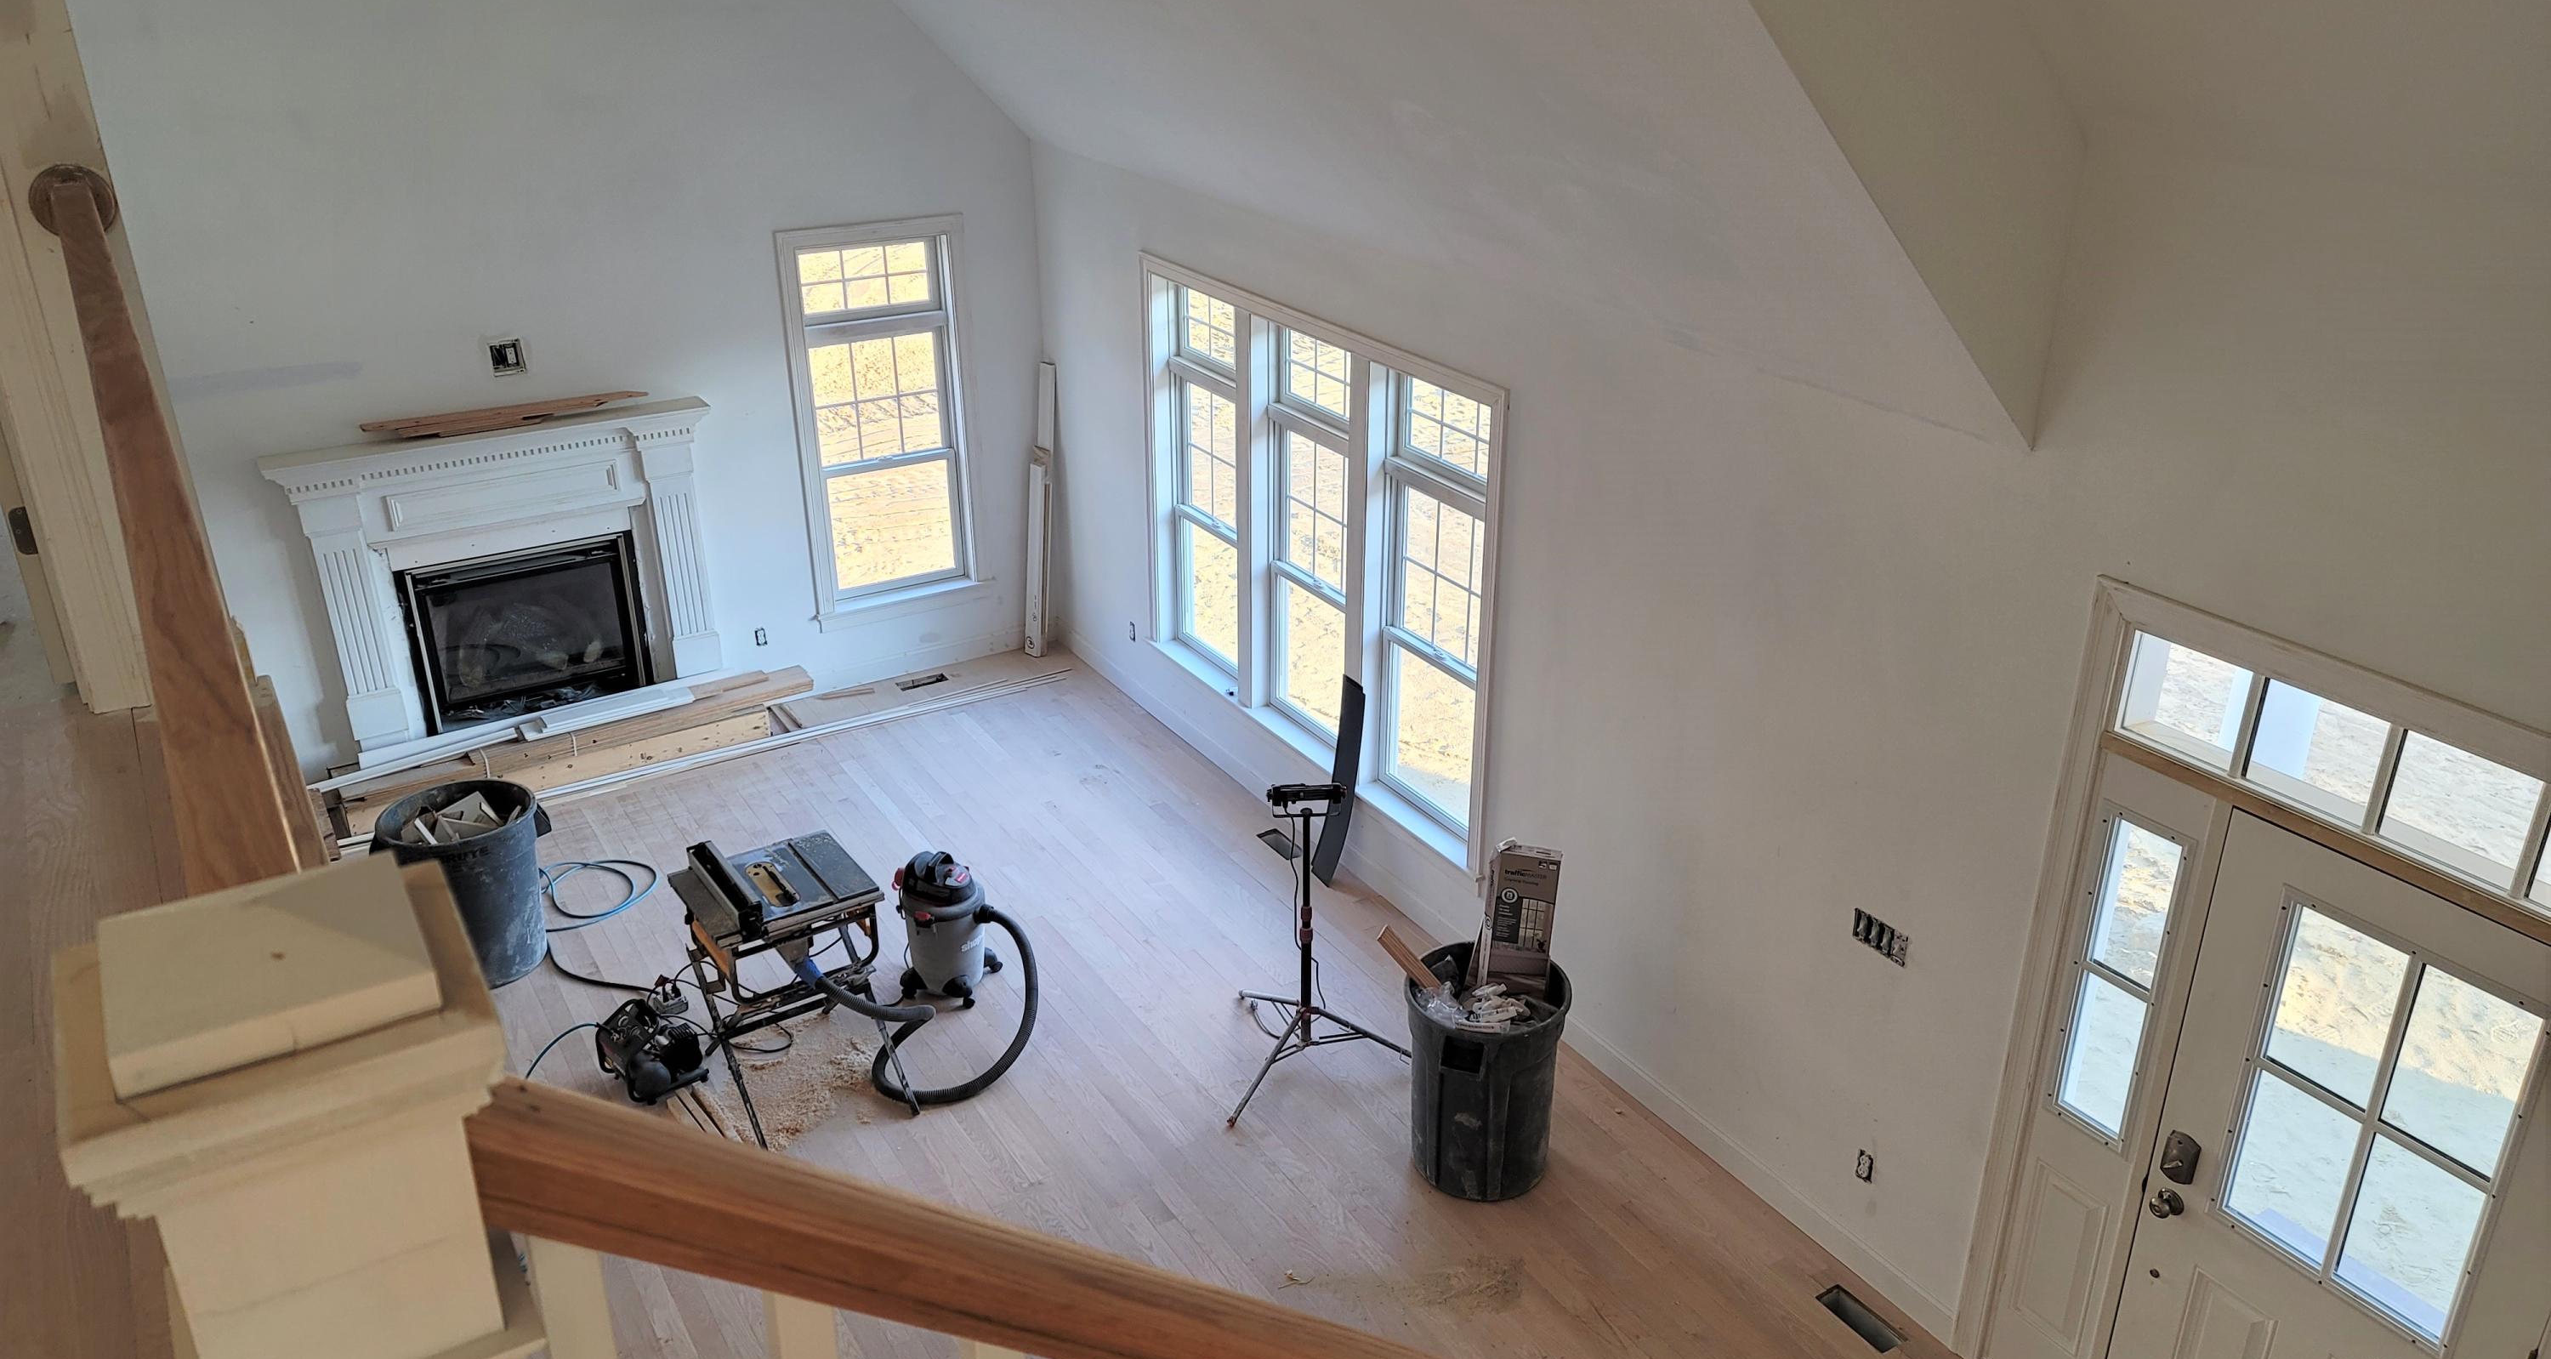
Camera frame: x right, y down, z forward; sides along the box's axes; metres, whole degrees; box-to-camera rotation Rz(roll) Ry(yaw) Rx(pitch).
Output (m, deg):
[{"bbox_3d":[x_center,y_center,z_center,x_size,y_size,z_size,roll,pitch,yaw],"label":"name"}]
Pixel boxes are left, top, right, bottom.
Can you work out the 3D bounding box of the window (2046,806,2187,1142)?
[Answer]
[{"bbox_3d":[2.200,0.782,4.798,0.060,0.940,0.250,-14,28,-28],"label":"window"}]

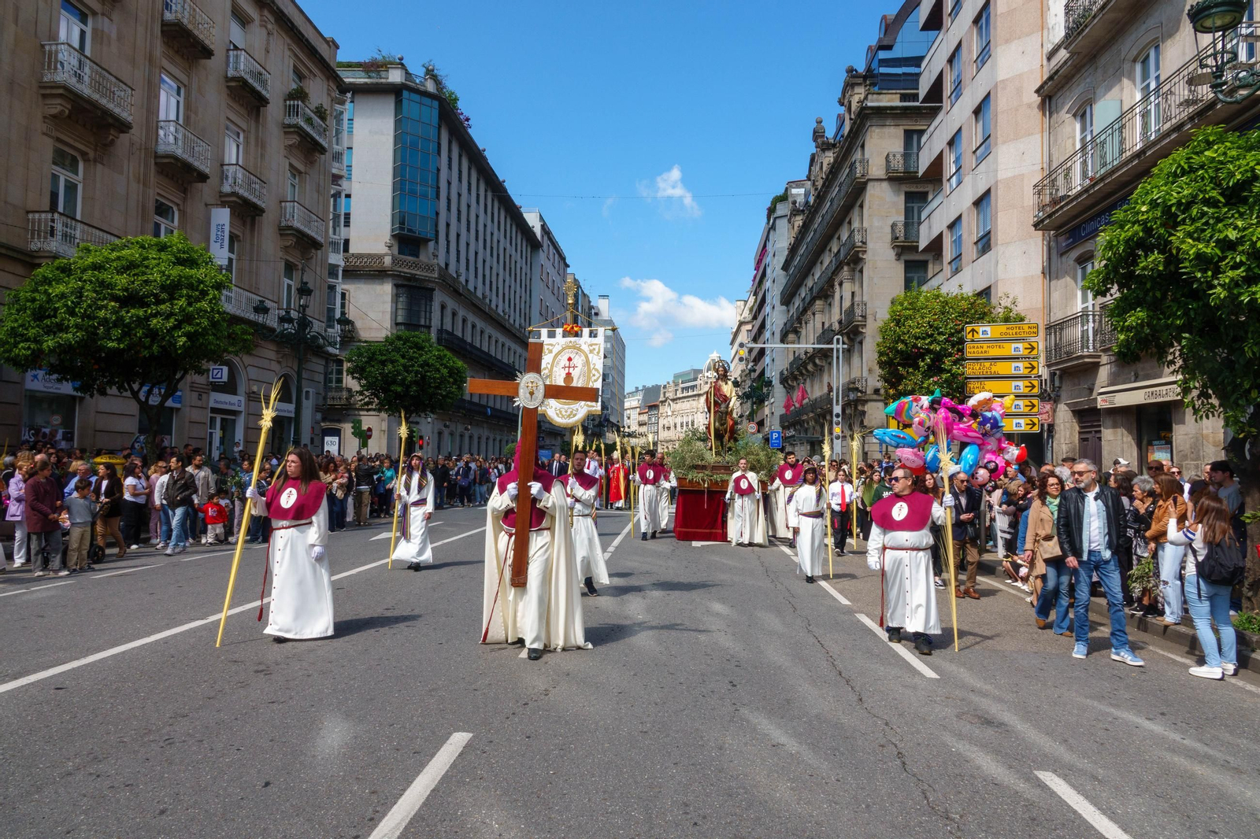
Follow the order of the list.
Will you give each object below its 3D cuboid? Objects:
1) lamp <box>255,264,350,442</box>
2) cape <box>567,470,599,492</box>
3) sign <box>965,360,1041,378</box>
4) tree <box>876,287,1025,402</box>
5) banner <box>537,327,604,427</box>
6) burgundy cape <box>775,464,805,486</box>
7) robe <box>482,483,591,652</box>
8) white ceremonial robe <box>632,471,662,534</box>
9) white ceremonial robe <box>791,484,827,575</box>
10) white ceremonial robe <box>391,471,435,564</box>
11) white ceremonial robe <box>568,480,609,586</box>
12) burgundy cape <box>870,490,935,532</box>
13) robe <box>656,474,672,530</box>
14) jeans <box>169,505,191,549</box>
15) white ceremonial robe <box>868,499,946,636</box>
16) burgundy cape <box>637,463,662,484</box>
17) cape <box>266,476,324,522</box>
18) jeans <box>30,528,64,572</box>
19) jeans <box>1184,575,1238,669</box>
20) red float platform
[{"bbox_3d":[-9.205,-0.810,23.500,2.500,6.750,2.200,3,-4,-37],"label":"lamp"},{"bbox_3d":[-0.639,0.827,10.350,0.510,0.385,0.360,0,-3,7],"label":"cape"},{"bbox_3d":[6.996,-0.960,15.800,1.271,0.288,0.060,0,-3,23],"label":"sign"},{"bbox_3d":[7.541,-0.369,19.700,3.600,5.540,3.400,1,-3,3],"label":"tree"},{"bbox_3d":[-0.702,-0.505,10.100,0.773,1.193,0.050,0,-3,10],"label":"banner"},{"bbox_3d":[3.011,1.036,15.750,0.520,0.425,0.360,0,-3,7],"label":"burgundy cape"},{"bbox_3d":[-0.800,1.236,7.150,0.920,1.483,0.680,1,-3,-3],"label":"robe"},{"bbox_3d":[0.356,1.585,16.400,0.580,1.287,0.420,1,-3,6],"label":"white ceremonial robe"},{"bbox_3d":[2.474,1.496,11.500,0.520,1.267,0.380,0,-3,9],"label":"white ceremonial robe"},{"bbox_3d":[-3.088,1.385,12.000,0.620,1.360,0.500,1,-3,-2],"label":"white ceremonial robe"},{"bbox_3d":[-0.567,1.377,10.400,0.620,1.360,0.580,1,-3,-3],"label":"white ceremonial robe"},{"bbox_3d":[2.598,0.872,8.000,0.590,0.400,0.380,0,-3,19],"label":"burgundy cape"},{"bbox_3d":[0.748,1.756,18.500,0.600,1.380,0.500,1,-3,0],"label":"robe"},{"bbox_3d":[-7.723,1.788,14.400,0.380,0.844,0.360,0,-3,23],"label":"jeans"},{"bbox_3d":[2.541,1.331,7.700,0.720,1.272,0.450,0,-3,21],"label":"white ceremonial robe"},{"bbox_3d":[0.392,1.077,16.600,0.510,0.420,0.360,1,-3,5],"label":"burgundy cape"},{"bbox_3d":[-2.945,0.694,7.400,0.570,0.399,0.380,0,-3,13],"label":"cape"},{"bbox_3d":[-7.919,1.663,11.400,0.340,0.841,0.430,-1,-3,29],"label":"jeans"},{"bbox_3d":[5.054,1.762,7.300,0.400,0.850,0.360,2,-3,-25],"label":"jeans"},{"bbox_3d":[1.952,1.781,18.200,1.920,1.500,2.400,1,-3,2],"label":"red float platform"}]

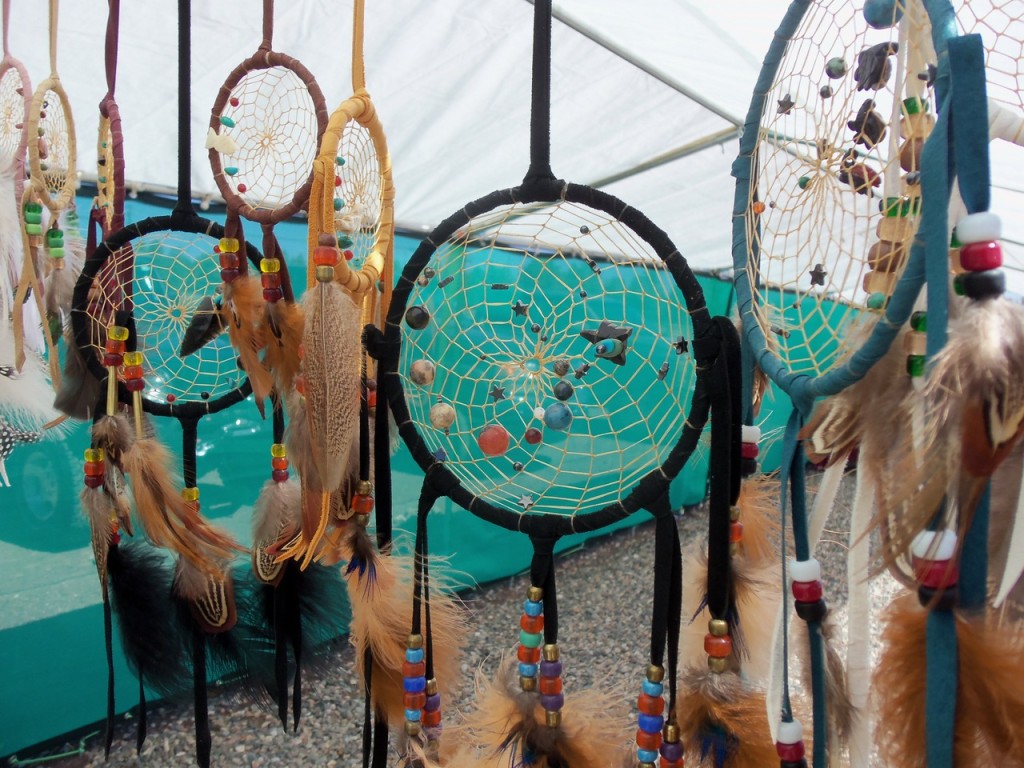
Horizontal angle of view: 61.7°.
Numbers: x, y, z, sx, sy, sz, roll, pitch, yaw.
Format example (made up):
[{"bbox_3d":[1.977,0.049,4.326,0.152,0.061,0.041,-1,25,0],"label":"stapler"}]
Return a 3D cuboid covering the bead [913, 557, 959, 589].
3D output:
[{"bbox_3d":[0.094,0.042,0.191,0.009,0.006,0.009,-5,1,25],"label":"bead"}]

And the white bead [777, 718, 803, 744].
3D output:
[{"bbox_3d":[0.088,0.110,0.270,0.008,0.006,0.008,-2,4,0],"label":"white bead"}]

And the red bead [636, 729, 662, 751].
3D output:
[{"bbox_3d":[0.049,0.127,0.307,0.009,0.007,0.009,5,4,0],"label":"red bead"}]

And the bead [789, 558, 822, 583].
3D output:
[{"bbox_3d":[0.094,0.060,0.274,0.009,0.006,0.009,-9,0,17],"label":"bead"}]

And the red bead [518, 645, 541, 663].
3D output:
[{"bbox_3d":[0.007,0.106,0.335,0.009,0.006,0.009,4,4,0],"label":"red bead"}]

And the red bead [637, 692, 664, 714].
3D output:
[{"bbox_3d":[0.050,0.114,0.305,0.009,0.007,0.009,5,4,0],"label":"red bead"}]

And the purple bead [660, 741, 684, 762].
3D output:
[{"bbox_3d":[0.063,0.144,0.335,0.009,0.006,0.009,-2,3,10],"label":"purple bead"}]

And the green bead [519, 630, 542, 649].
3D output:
[{"bbox_3d":[0.008,0.103,0.347,0.009,0.006,0.009,6,3,3],"label":"green bead"}]

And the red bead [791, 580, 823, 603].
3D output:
[{"bbox_3d":[0.090,0.063,0.261,0.009,0.006,0.009,-6,4,0],"label":"red bead"}]

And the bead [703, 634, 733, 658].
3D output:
[{"bbox_3d":[0.071,0.090,0.294,0.009,0.006,0.009,0,3,14],"label":"bead"}]

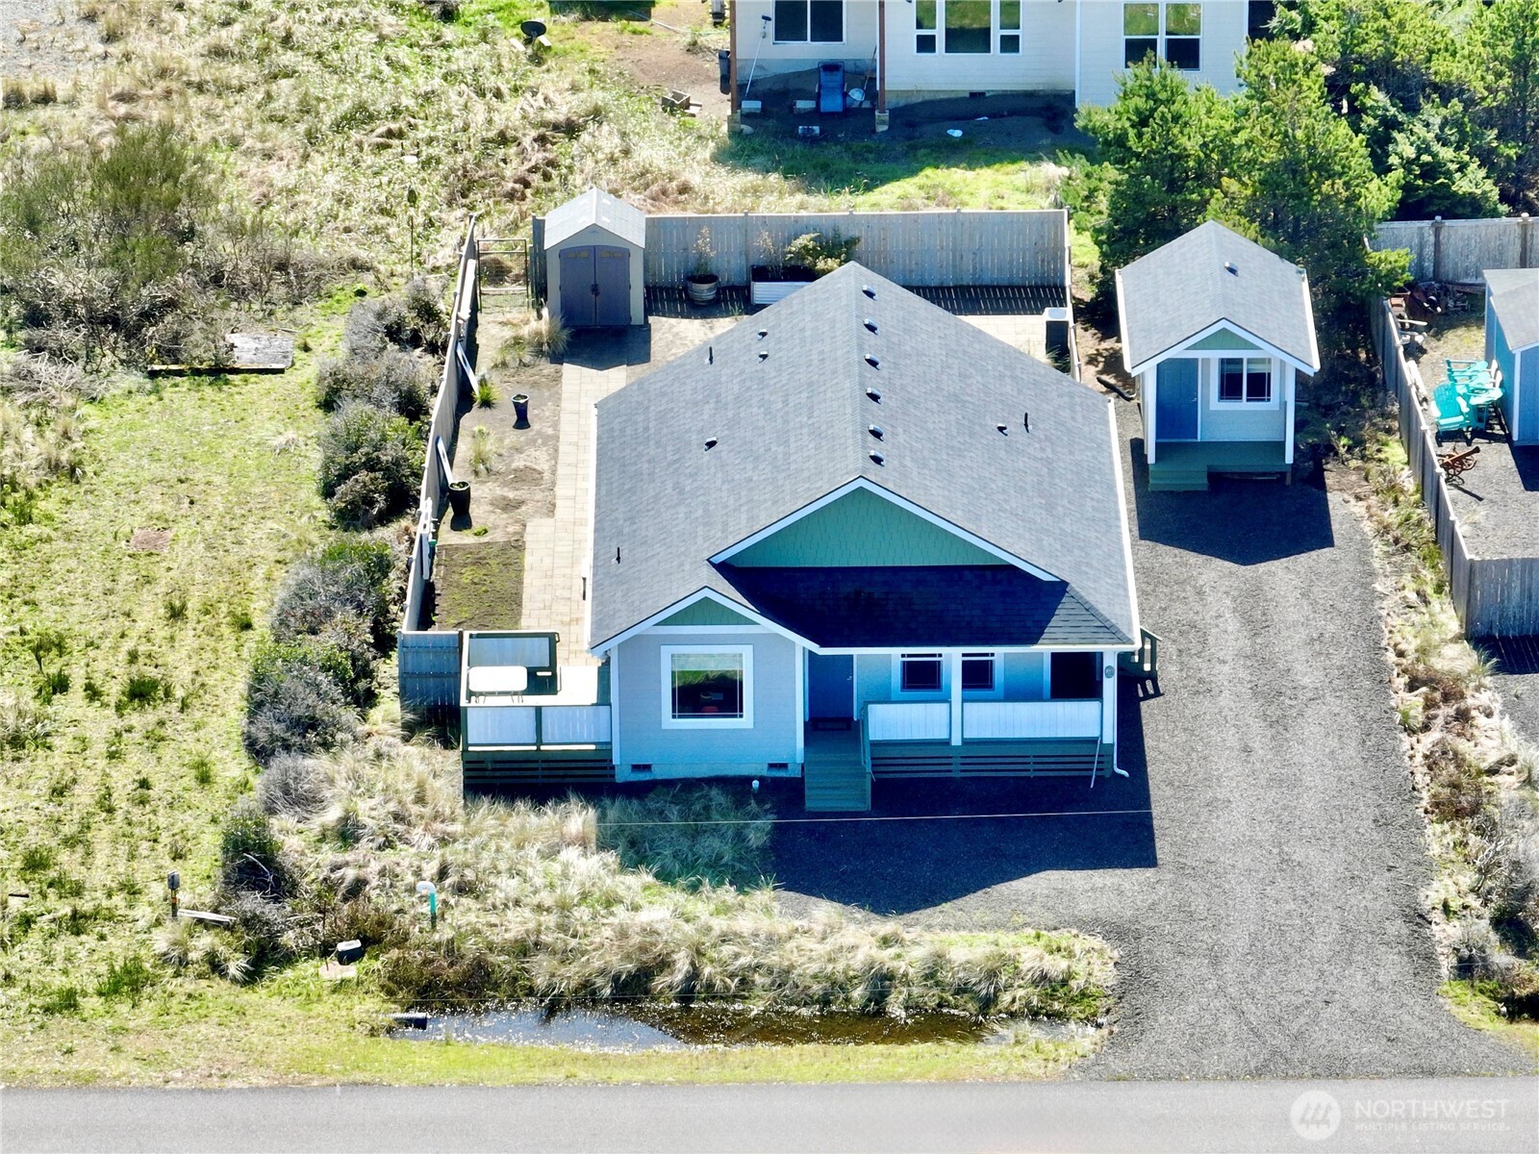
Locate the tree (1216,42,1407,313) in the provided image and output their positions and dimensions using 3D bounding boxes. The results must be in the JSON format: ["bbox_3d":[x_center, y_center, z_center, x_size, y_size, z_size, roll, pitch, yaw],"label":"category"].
[{"bbox_3d":[12.188,-9.582,161.639,4.500,6.300,4.200,-1,28,0],"label":"tree"}]

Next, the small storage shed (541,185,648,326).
[{"bbox_3d":[-3.907,-7.215,161.411,2.250,2.550,1.924,-1,28,0],"label":"small storage shed"}]

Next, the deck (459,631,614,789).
[{"bbox_3d":[-4.622,2.602,143.645,3.070,1.800,3.160,-1,28,0],"label":"deck"}]

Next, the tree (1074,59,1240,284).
[{"bbox_3d":[8.863,-9.681,163.374,3.660,4.900,3.500,-1,28,0],"label":"tree"}]

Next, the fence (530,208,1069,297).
[{"bbox_3d":[0.704,-7.395,162.379,12.185,1.900,0.120,-1,28,0],"label":"fence"}]

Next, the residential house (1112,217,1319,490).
[{"bbox_3d":[9.663,-4.795,154.914,4.160,4.154,4.901,0,28,0],"label":"residential house"}]

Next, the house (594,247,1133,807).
[{"bbox_3d":[1.818,-0.997,145.386,11.025,6.450,11.763,-1,28,0],"label":"house"}]

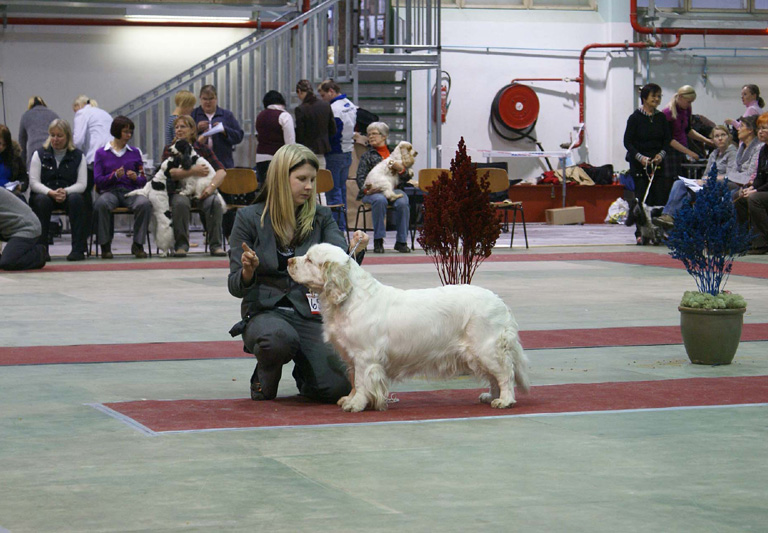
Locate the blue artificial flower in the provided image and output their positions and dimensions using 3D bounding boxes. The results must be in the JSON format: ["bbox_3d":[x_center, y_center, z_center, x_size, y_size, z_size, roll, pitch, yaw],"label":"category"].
[{"bbox_3d":[1.498,-0.145,10.770,0.400,0.550,0.380,0,3,8],"label":"blue artificial flower"}]

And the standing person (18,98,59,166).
[{"bbox_3d":[-3.623,-1.016,24.600,0.500,1.550,0.520,-1,3,-12],"label":"standing person"}]

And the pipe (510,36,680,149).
[{"bbox_3d":[2.720,-2.238,30.000,2.320,1.450,0.280,-1,3,-20],"label":"pipe"}]

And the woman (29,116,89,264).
[{"bbox_3d":[-2.940,-0.702,21.100,0.550,1.265,0.720,-1,3,-9],"label":"woman"}]

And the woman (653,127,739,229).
[{"bbox_3d":[3.054,-0.786,22.800,0.800,1.200,0.520,-2,3,-23],"label":"woman"}]

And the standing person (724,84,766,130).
[{"bbox_3d":[4.071,-1.177,26.200,0.500,1.680,0.460,-1,3,-20],"label":"standing person"}]

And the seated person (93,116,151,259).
[{"bbox_3d":[-2.404,-0.732,21.400,0.540,1.290,0.720,-1,3,-12],"label":"seated person"}]

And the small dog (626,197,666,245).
[{"bbox_3d":[2.720,-0.467,23.987,0.580,0.470,0.270,-3,4,-39],"label":"small dog"}]

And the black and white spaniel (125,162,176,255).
[{"bbox_3d":[-2.213,-0.547,22.200,0.480,0.880,0.300,-3,4,-41],"label":"black and white spaniel"}]

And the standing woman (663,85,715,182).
[{"bbox_3d":[3.229,-1.099,24.900,0.550,1.660,0.500,3,4,45],"label":"standing woman"}]

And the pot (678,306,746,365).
[{"bbox_3d":[1.605,0.333,11.392,0.330,0.275,0.330,0,3,0],"label":"pot"}]

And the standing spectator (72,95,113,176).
[{"bbox_3d":[-3.164,-1.068,25.156,0.480,1.600,0.420,-2,4,-34],"label":"standing spectator"}]

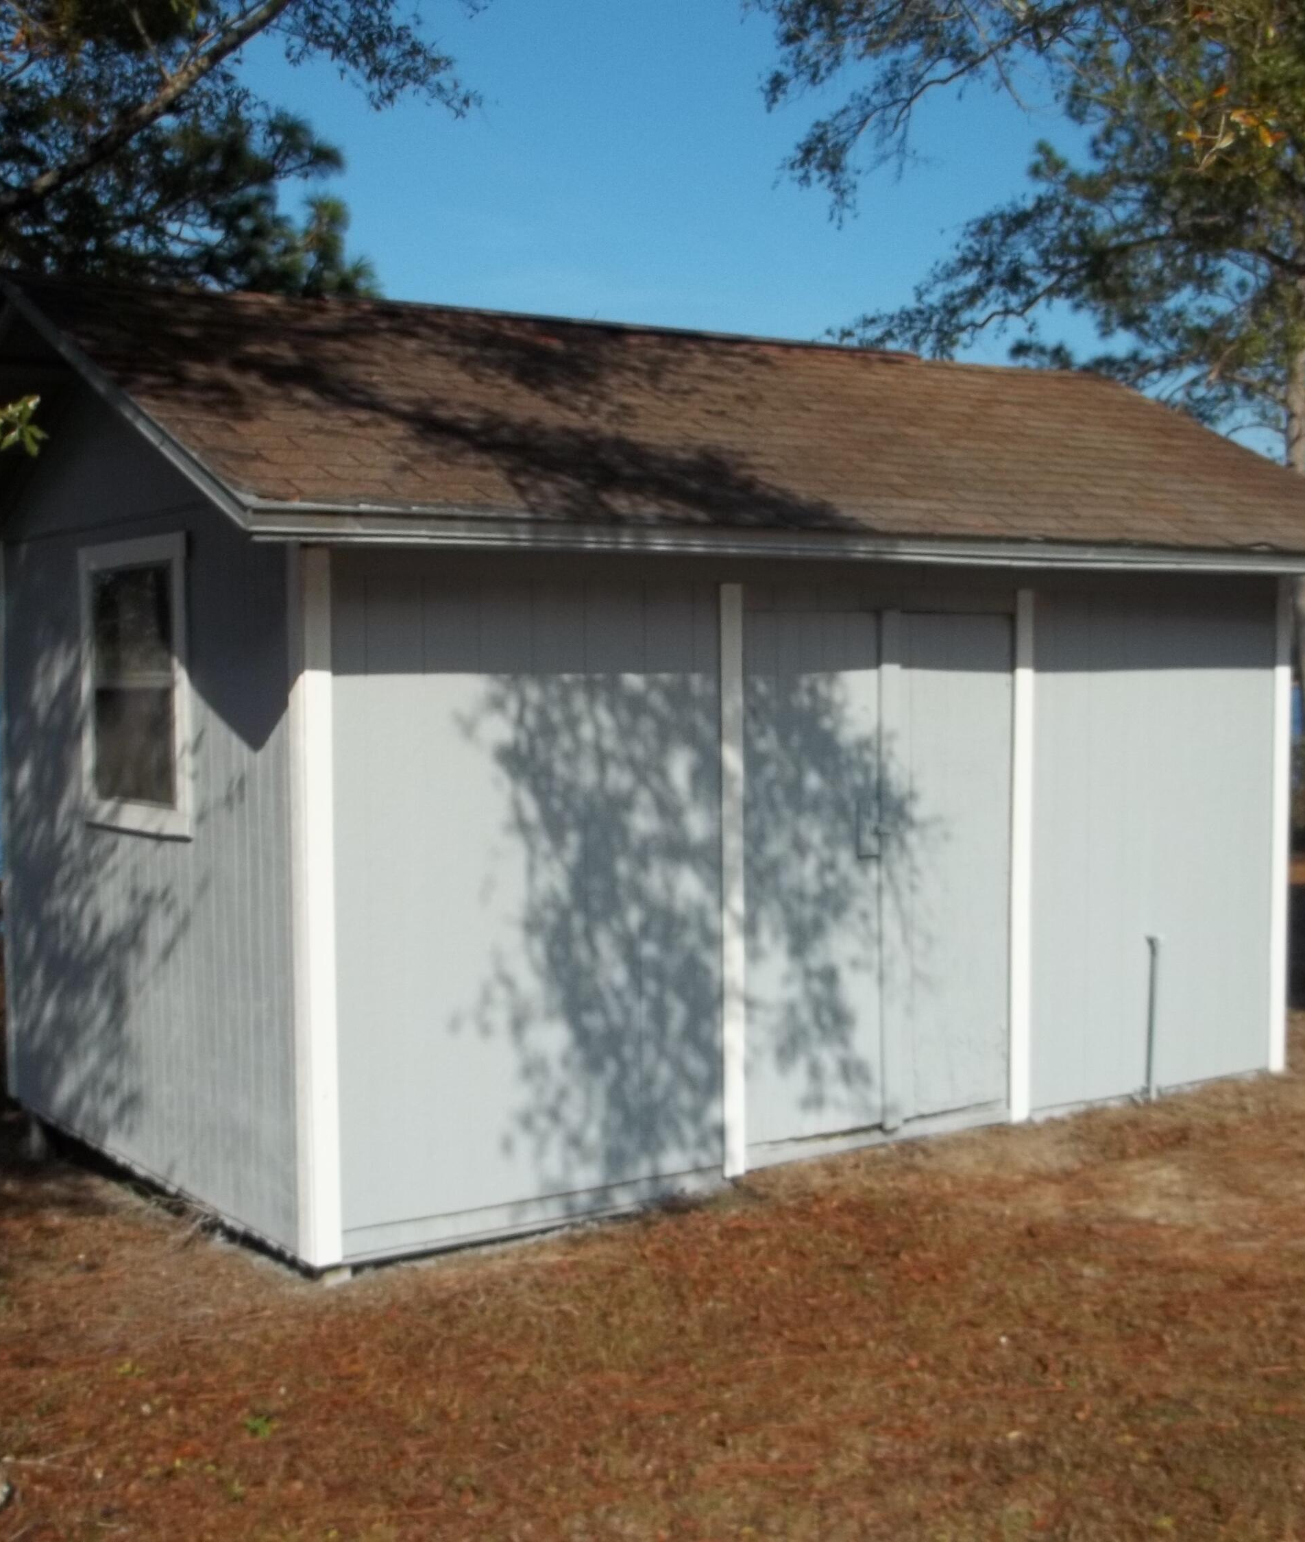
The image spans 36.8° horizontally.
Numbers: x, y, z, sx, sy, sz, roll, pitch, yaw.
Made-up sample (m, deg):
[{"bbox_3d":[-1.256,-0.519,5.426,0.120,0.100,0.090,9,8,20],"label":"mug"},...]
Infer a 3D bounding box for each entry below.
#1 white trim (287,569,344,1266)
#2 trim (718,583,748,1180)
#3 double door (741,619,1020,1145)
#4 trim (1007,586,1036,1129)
[{"bbox_3d":[-1.017,0.393,5.916,0.088,2.186,0.125,-3,4,-35],"label":"white trim"},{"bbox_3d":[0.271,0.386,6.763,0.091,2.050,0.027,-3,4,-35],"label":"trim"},{"bbox_3d":[0.837,0.358,7.188,1.298,1.867,0.050,-3,4,-35],"label":"double door"},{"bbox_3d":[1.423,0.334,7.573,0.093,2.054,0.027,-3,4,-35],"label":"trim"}]

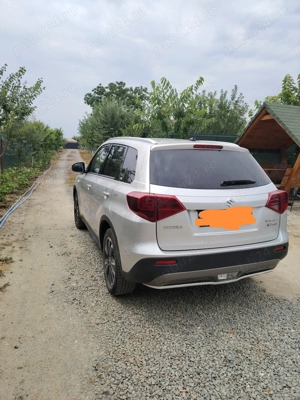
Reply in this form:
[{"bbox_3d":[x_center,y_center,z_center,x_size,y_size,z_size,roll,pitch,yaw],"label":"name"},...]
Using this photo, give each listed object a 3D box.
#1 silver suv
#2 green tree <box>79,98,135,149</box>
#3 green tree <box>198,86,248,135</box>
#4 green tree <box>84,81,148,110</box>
[{"bbox_3d":[-0.061,-0.079,4.217,1.790,1.610,4.175,-1,11,-21],"label":"silver suv"},{"bbox_3d":[-2.708,-4.049,17.398,3.556,4.425,3.556,1,10,-9],"label":"green tree"},{"bbox_3d":[3.164,-2.992,12.905,2.434,4.507,2.434,5,11,14],"label":"green tree"},{"bbox_3d":[-3.022,-6.804,24.648,5.626,7.202,5.626,1,10,-7],"label":"green tree"}]

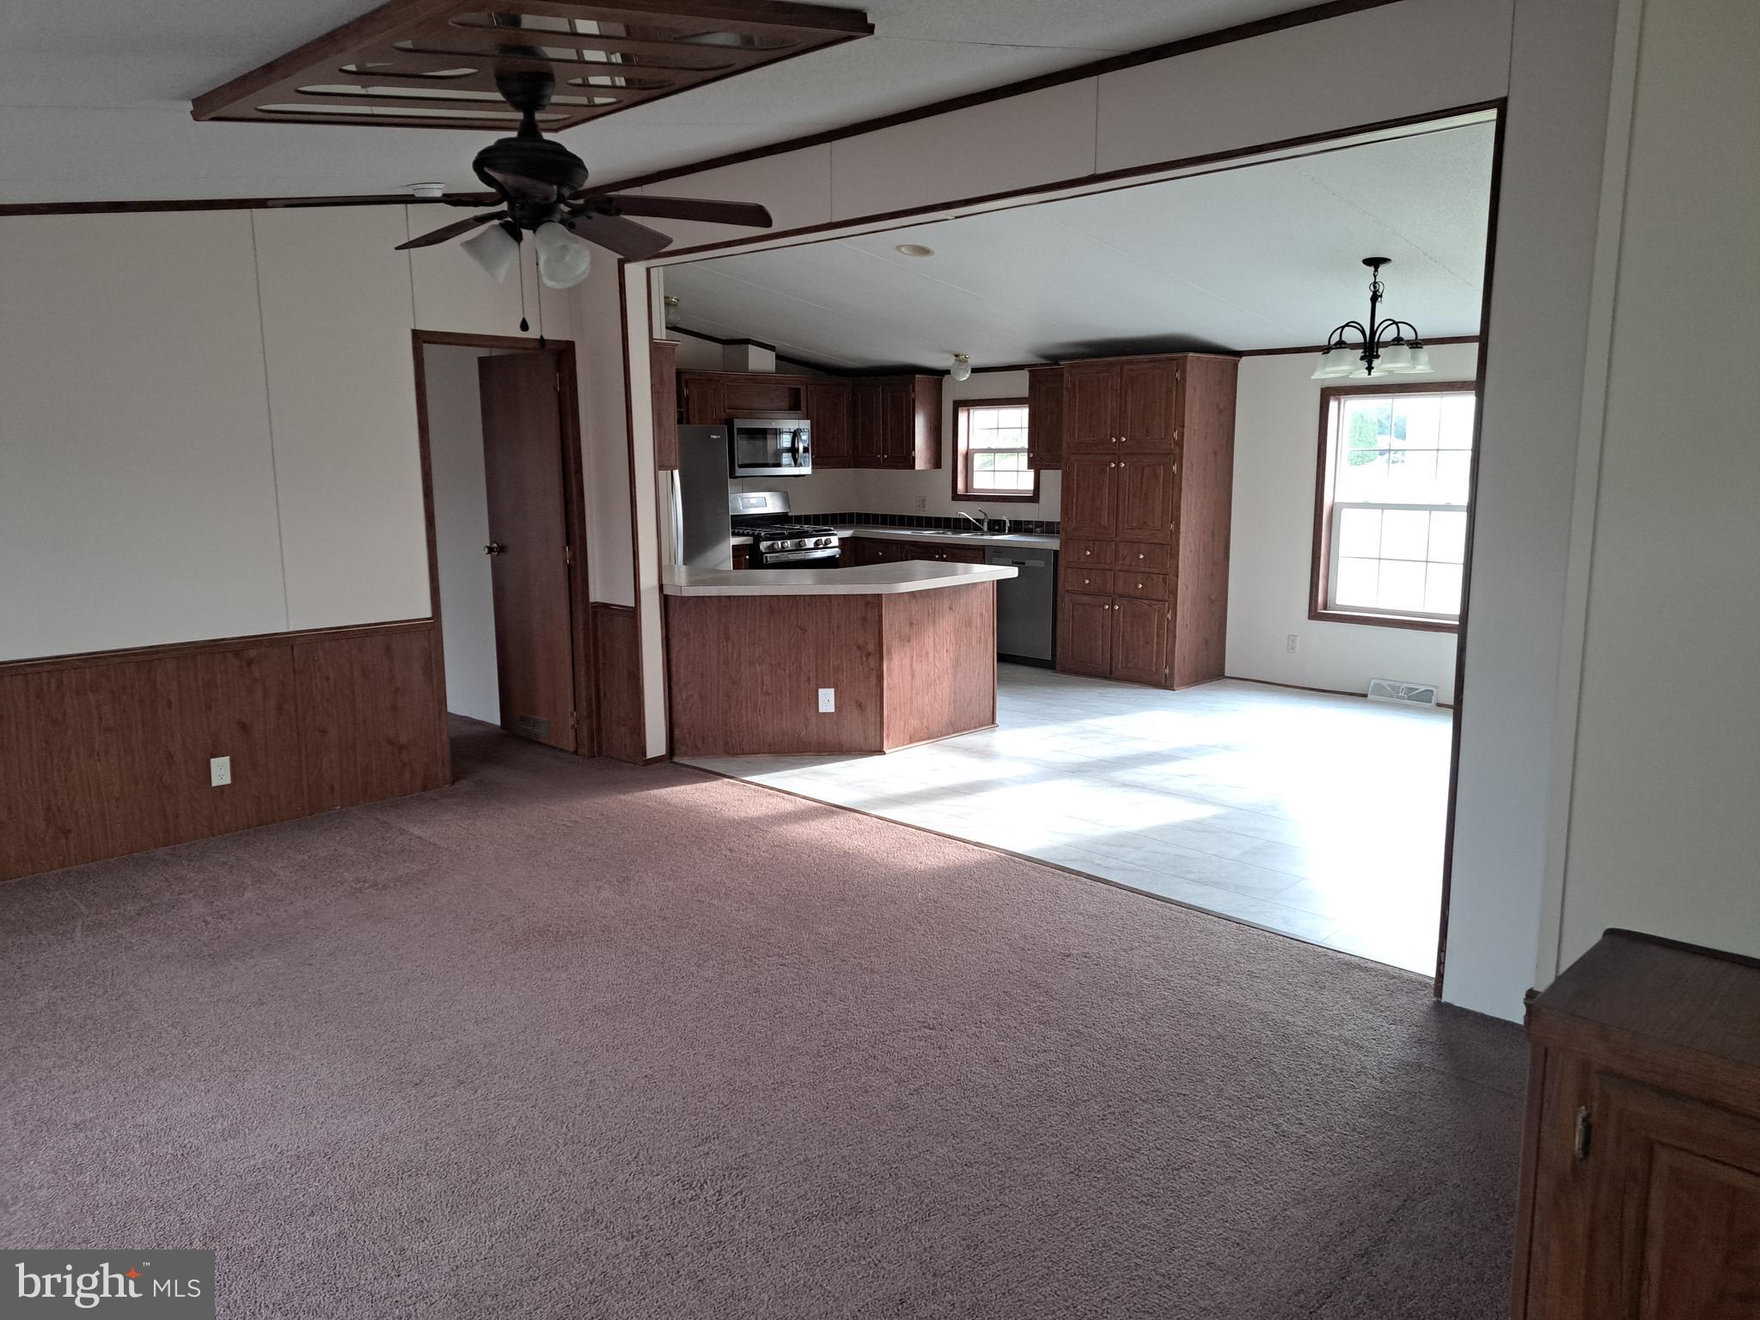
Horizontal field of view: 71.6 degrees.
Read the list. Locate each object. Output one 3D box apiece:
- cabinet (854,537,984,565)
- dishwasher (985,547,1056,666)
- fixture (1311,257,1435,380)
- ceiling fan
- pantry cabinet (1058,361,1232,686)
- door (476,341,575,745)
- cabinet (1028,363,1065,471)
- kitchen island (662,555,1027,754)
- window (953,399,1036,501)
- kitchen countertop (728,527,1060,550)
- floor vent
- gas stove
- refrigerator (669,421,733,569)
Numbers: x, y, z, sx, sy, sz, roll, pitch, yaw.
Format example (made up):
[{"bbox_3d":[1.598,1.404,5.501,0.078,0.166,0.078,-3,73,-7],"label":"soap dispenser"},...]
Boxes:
[{"bbox_3d":[0.486,-0.516,9.481,1.360,0.850,0.641,9,14,44],"label":"cabinet"},{"bbox_3d":[1.178,-0.404,8.835,0.608,0.849,0.608,9,14,43],"label":"dishwasher"},{"bbox_3d":[2.283,-1.582,5.642,0.559,0.532,0.559,9,14,44],"label":"fixture"},{"bbox_3d":[-0.876,-1.190,3.046,1.200,0.511,1.200,9,14,43],"label":"ceiling fan"},{"bbox_3d":[1.755,-0.922,8.136,0.939,2.086,0.644,9,14,44],"label":"pantry cabinet"},{"bbox_3d":[-1.855,-0.564,6.467,0.745,2.038,0.039,9,14,43],"label":"door"},{"bbox_3d":[1.367,-1.714,8.720,0.505,0.702,0.319,9,14,43],"label":"cabinet"},{"bbox_3d":[-0.220,-0.005,6.403,1.931,0.911,1.159,-1,10,0],"label":"kitchen island"},{"bbox_3d":[0.927,-1.619,9.464,0.859,0.789,0.121,9,14,43],"label":"window"},{"bbox_3d":[0.058,-0.888,9.011,2.632,0.052,1.952,9,14,43],"label":"kitchen countertop"},{"bbox_3d":[3.149,0.197,7.372,0.402,0.120,0.051,9,14,44],"label":"floor vent"},{"bbox_3d":[-0.799,-0.685,9.492,0.680,1.205,0.777,9,14,44],"label":"gas stove"},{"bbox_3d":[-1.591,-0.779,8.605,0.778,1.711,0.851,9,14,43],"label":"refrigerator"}]

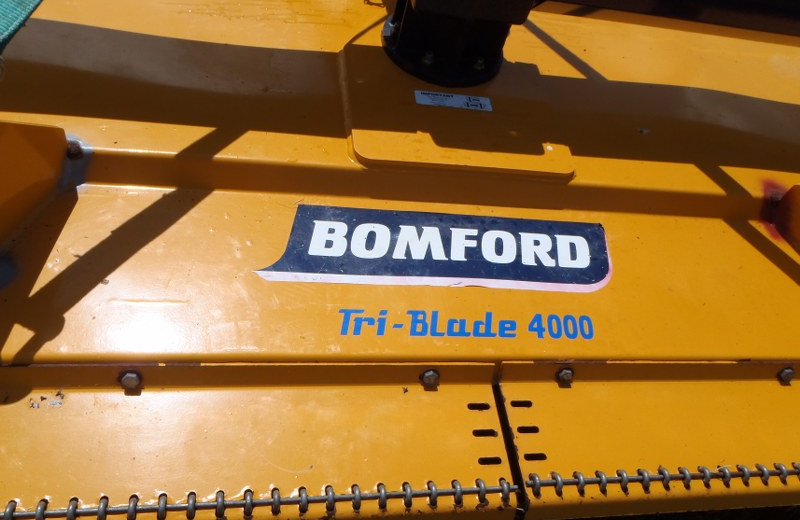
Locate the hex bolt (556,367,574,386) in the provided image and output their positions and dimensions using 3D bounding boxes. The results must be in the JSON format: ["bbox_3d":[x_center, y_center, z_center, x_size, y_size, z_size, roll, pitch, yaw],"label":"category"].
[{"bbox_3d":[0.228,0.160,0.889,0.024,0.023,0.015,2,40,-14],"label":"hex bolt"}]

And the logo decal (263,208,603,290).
[{"bbox_3d":[0.069,-0.015,0.944,0.543,0.005,0.141,2,52,-14],"label":"logo decal"}]

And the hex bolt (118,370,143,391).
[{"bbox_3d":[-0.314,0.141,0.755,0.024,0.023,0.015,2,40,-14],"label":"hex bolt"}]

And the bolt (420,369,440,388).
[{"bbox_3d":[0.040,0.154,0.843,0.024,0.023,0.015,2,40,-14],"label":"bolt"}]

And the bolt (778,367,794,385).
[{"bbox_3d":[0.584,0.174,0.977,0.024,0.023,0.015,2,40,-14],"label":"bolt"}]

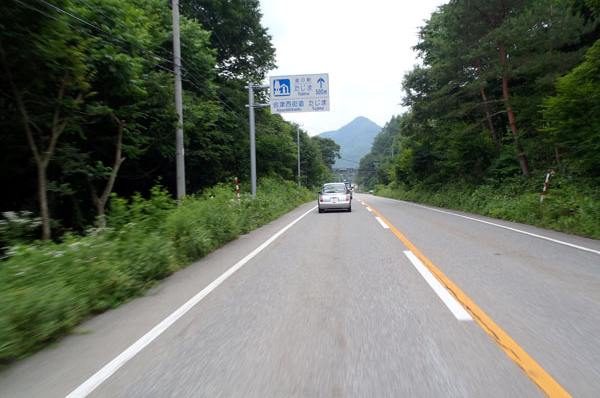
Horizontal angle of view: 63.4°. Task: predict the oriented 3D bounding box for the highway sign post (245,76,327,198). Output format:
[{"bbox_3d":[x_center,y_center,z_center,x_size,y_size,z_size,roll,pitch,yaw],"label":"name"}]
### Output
[{"bbox_3d":[-0.587,-3.047,25.810,4.440,6.960,0.350,-2,2,7],"label":"highway sign post"}]

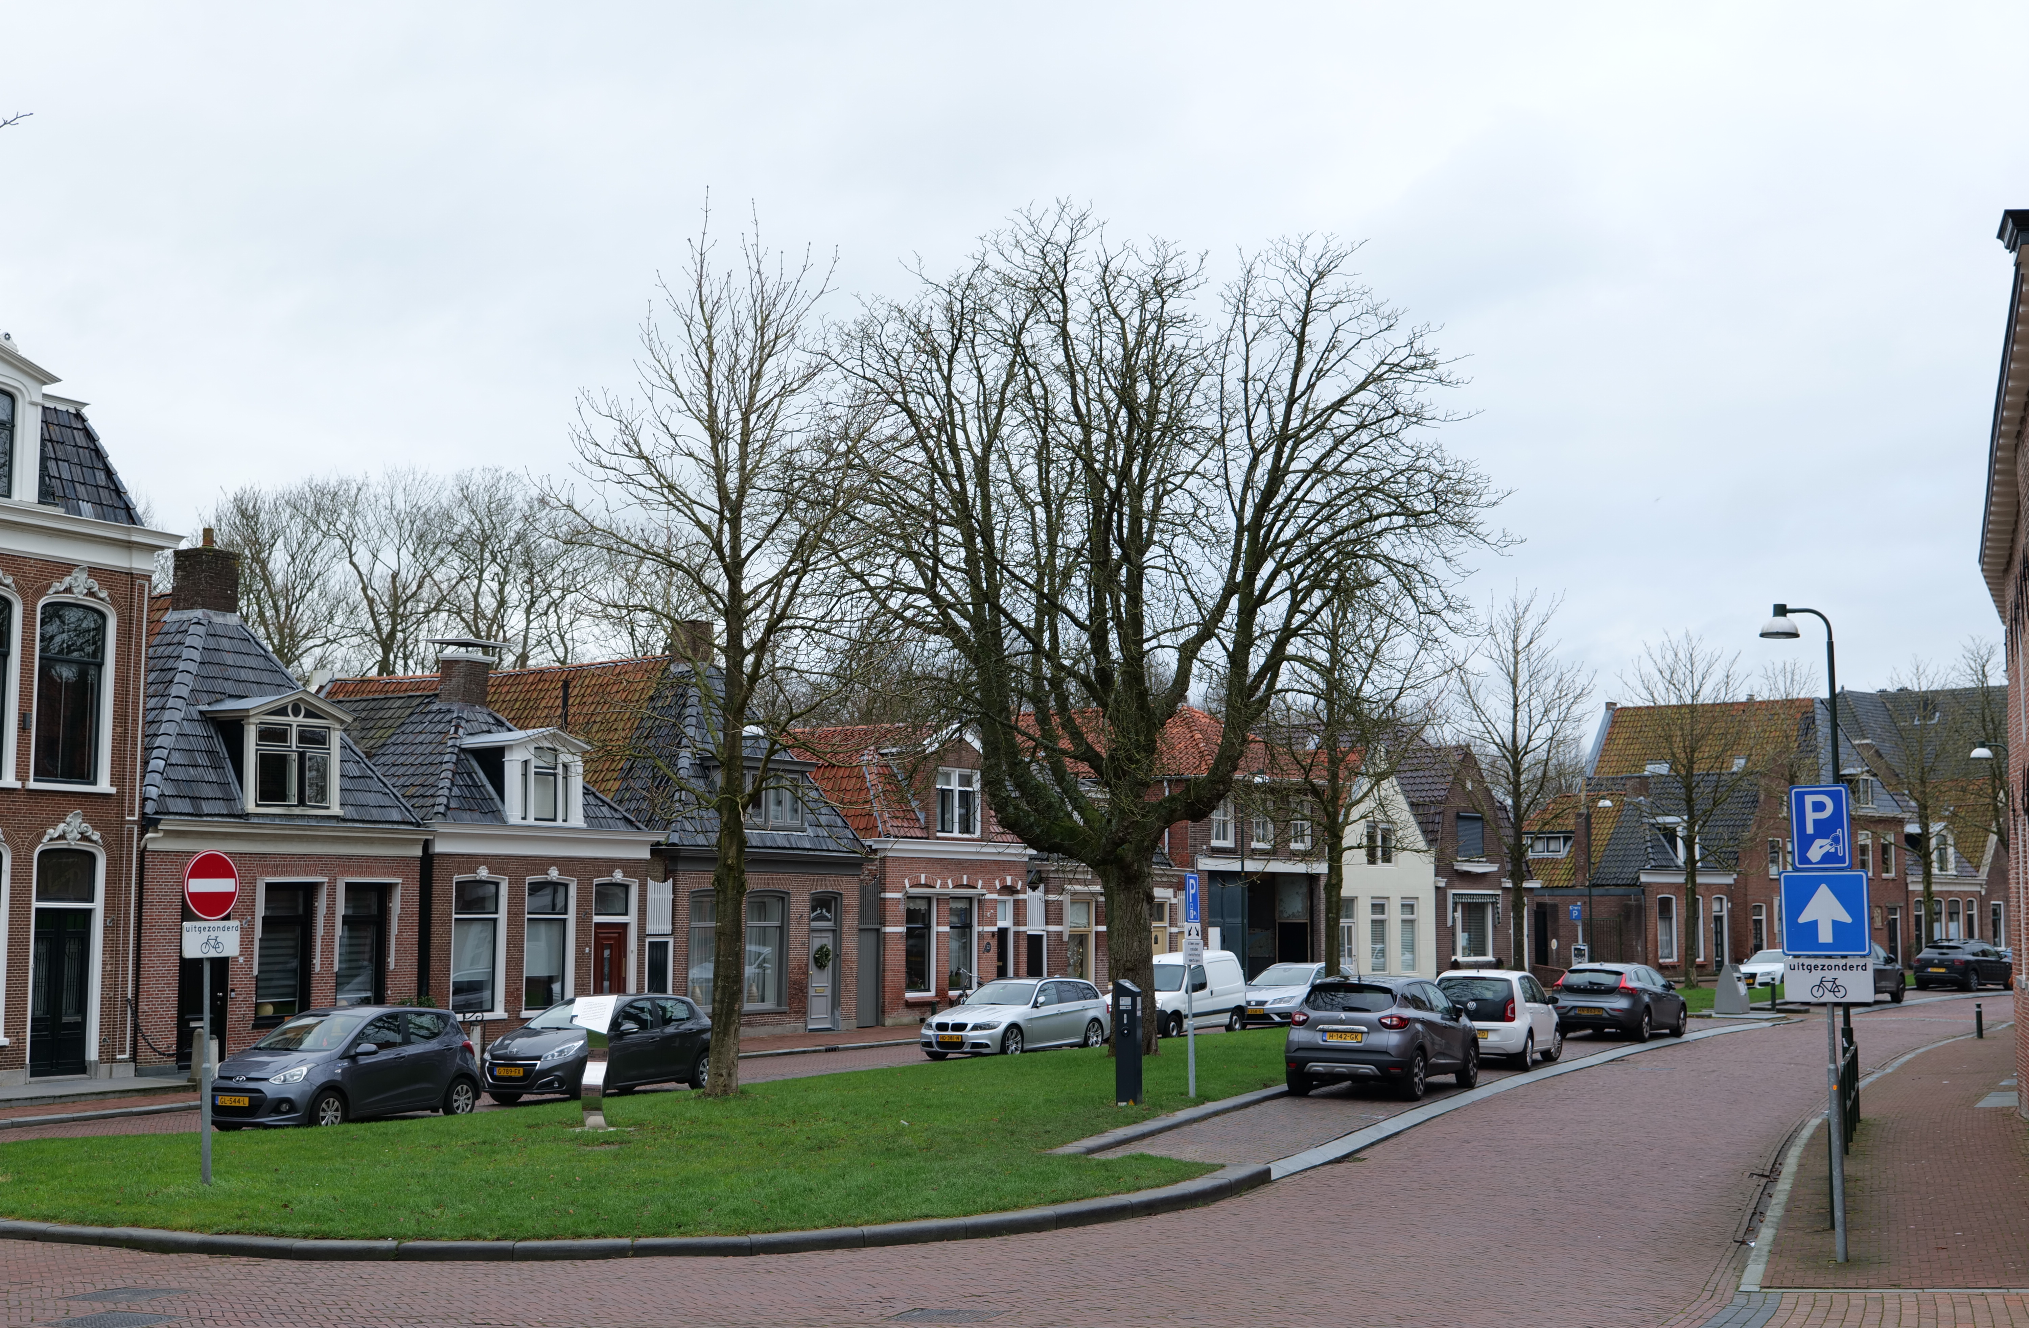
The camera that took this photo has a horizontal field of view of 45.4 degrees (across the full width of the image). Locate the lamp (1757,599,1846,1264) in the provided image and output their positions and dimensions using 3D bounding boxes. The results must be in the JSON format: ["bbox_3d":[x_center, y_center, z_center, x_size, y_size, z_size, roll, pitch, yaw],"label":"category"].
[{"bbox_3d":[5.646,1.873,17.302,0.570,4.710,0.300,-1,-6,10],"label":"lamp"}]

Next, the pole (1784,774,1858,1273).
[{"bbox_3d":[5.821,2.557,17.313,0.618,3.365,0.140,-1,-6,18],"label":"pole"}]

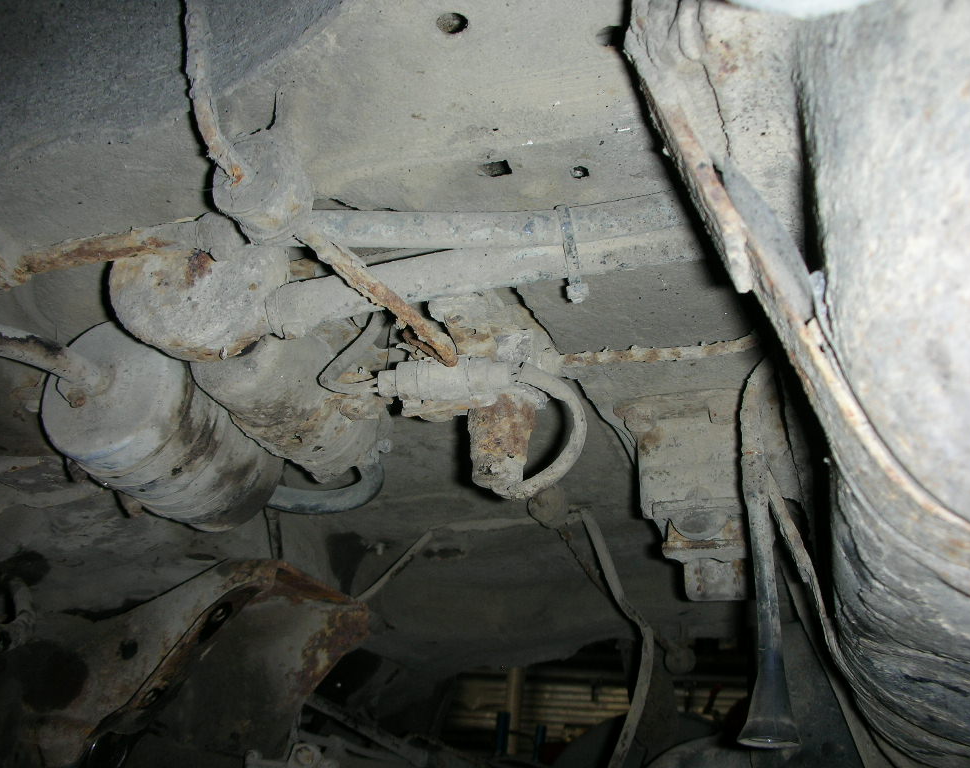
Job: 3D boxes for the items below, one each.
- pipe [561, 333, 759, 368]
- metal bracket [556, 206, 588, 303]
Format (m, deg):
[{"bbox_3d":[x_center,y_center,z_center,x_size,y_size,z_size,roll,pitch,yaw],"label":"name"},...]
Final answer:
[{"bbox_3d":[0.098,-0.018,0.580,0.112,0.011,0.010,-6,6,-8],"label":"pipe"},{"bbox_3d":[0.046,-0.070,0.555,0.013,0.052,0.014,-6,-3,7],"label":"metal bracket"}]

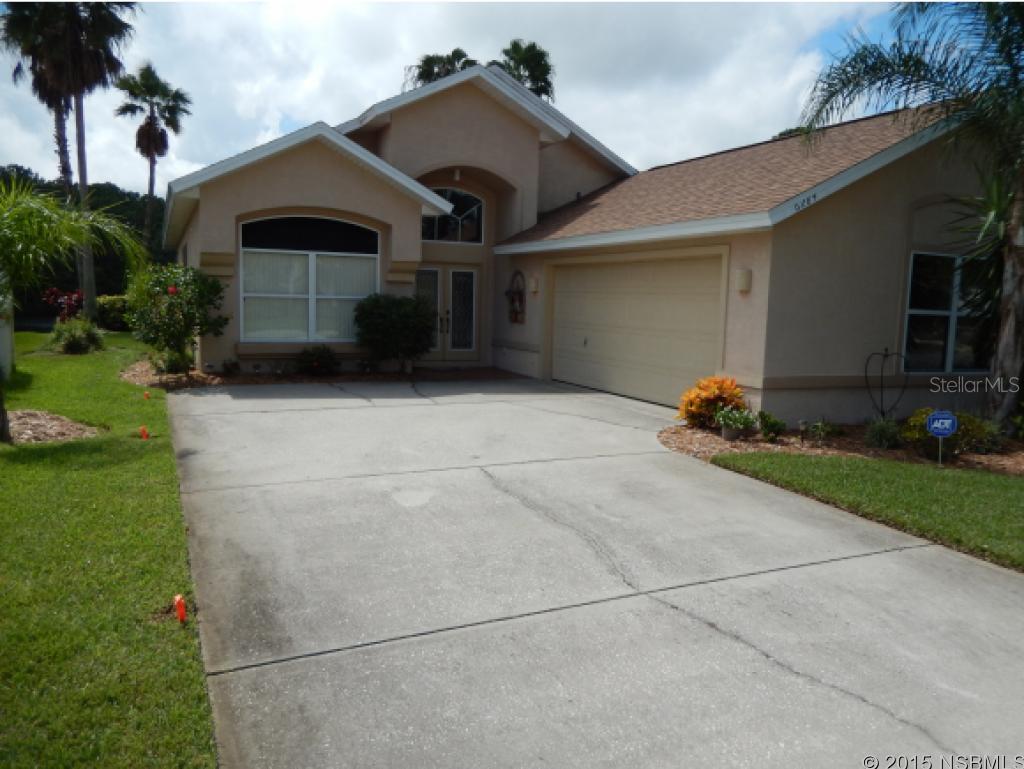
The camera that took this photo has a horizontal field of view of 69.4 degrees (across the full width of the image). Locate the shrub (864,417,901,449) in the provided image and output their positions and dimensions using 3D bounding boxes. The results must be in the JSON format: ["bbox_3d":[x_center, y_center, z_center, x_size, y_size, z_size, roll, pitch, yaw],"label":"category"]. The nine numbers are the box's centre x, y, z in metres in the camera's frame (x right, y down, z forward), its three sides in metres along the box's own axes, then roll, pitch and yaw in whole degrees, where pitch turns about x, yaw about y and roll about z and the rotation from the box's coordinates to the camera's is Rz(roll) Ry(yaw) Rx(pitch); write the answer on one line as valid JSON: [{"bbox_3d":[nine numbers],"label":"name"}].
[{"bbox_3d":[4.256,0.551,8.500,0.400,0.350,0.380,2,7,0],"label":"shrub"}]

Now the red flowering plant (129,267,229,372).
[{"bbox_3d":[-6.194,-1.213,13.700,1.750,2.000,1.650,2,7,0],"label":"red flowering plant"}]

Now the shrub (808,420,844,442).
[{"bbox_3d":[3.741,0.547,8.800,0.400,0.270,0.360,2,7,0],"label":"shrub"}]

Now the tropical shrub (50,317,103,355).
[{"bbox_3d":[-10.324,-1.159,17.500,1.180,0.870,1.120,2,7,0],"label":"tropical shrub"}]

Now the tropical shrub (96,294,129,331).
[{"bbox_3d":[-13.968,-2.513,26.000,1.400,1.280,1.200,2,7,0],"label":"tropical shrub"}]

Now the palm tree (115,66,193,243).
[{"bbox_3d":[-16.322,-8.693,33.500,3.200,11.800,3.200,2,7,0],"label":"palm tree"}]

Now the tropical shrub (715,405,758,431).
[{"bbox_3d":[2.609,0.384,8.600,0.490,0.300,0.430,2,7,0],"label":"tropical shrub"}]

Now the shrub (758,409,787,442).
[{"bbox_3d":[3.045,0.491,8.650,0.320,0.360,0.310,2,7,0],"label":"shrub"}]

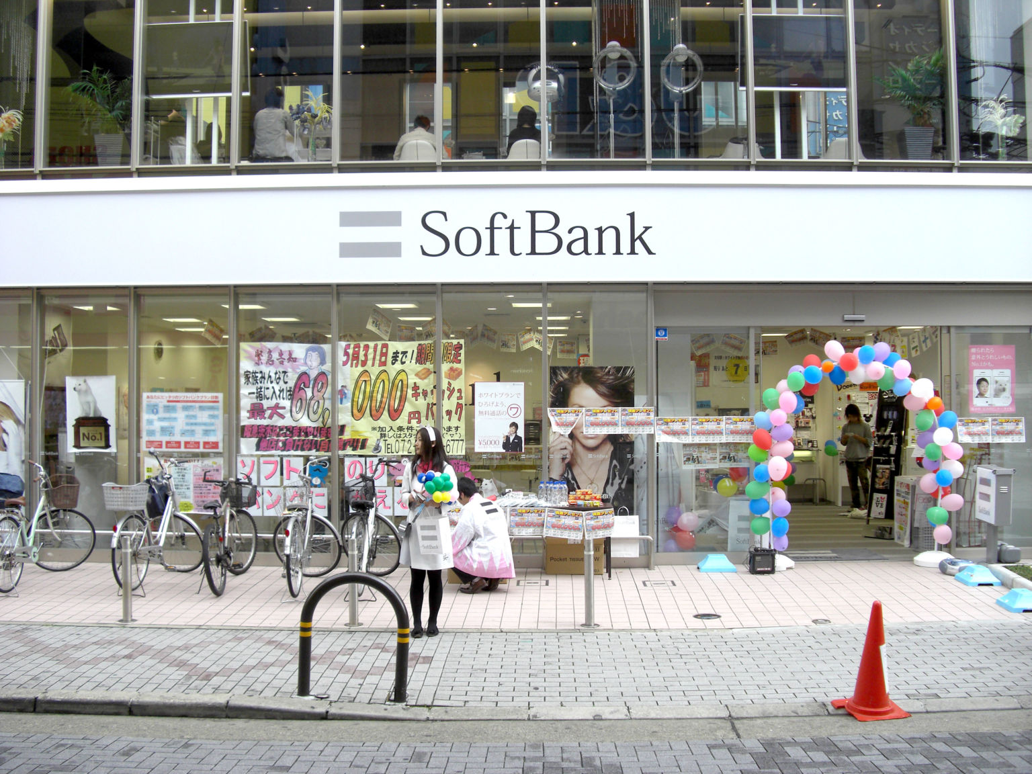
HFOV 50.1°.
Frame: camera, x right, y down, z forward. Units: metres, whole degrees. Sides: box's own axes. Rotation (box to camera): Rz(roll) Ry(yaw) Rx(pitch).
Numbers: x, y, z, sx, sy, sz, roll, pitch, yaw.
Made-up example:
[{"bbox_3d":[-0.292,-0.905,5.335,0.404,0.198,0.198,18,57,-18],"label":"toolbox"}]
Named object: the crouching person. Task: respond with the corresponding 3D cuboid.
[{"bbox_3d":[-0.306,1.355,10.100,0.650,1.050,0.560,-1,-2,44],"label":"crouching person"}]

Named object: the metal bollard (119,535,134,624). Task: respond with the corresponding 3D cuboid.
[{"bbox_3d":[-3.146,1.552,8.920,0.140,0.720,0.140,0,-1,1],"label":"metal bollard"}]

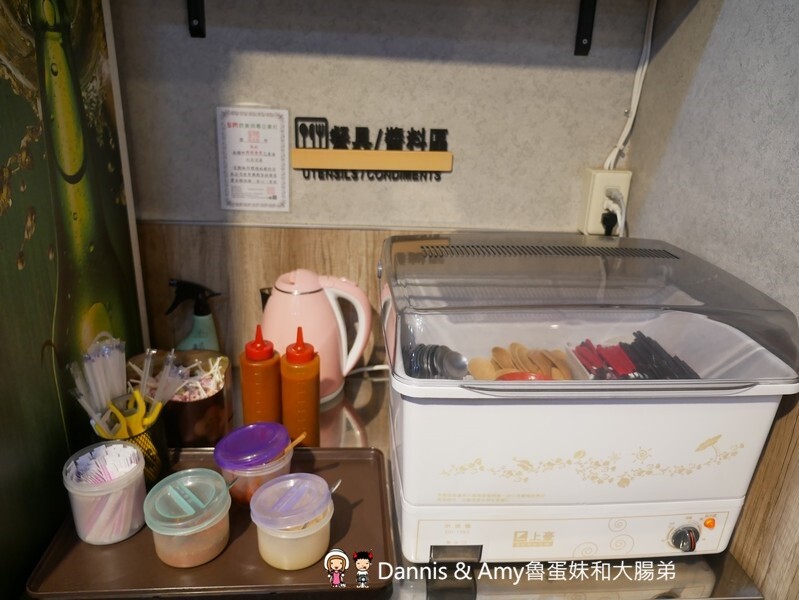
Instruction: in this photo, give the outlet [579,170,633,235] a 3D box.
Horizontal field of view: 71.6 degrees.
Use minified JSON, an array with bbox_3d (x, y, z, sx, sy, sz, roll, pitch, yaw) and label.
[{"bbox_3d":[0.395,-0.188,1.070,0.072,0.121,0.042,1,22,-3],"label":"outlet"}]

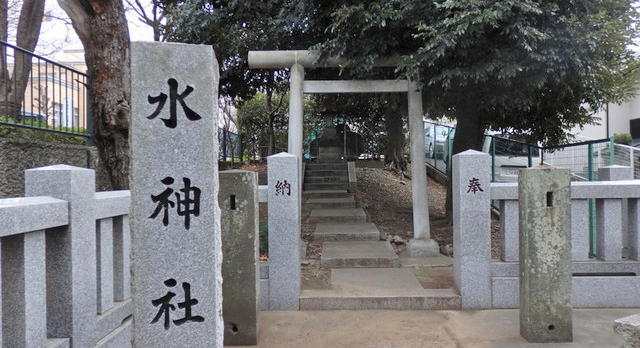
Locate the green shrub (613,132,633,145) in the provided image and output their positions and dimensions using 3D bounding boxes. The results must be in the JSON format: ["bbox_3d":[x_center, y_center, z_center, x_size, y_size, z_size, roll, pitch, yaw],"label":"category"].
[{"bbox_3d":[7.860,-0.880,12.000,0.500,0.380,0.450,-1,0,1],"label":"green shrub"}]

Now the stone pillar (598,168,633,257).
[{"bbox_3d":[3.920,0.480,6.130,0.280,1.220,0.280,-1,0,1],"label":"stone pillar"}]

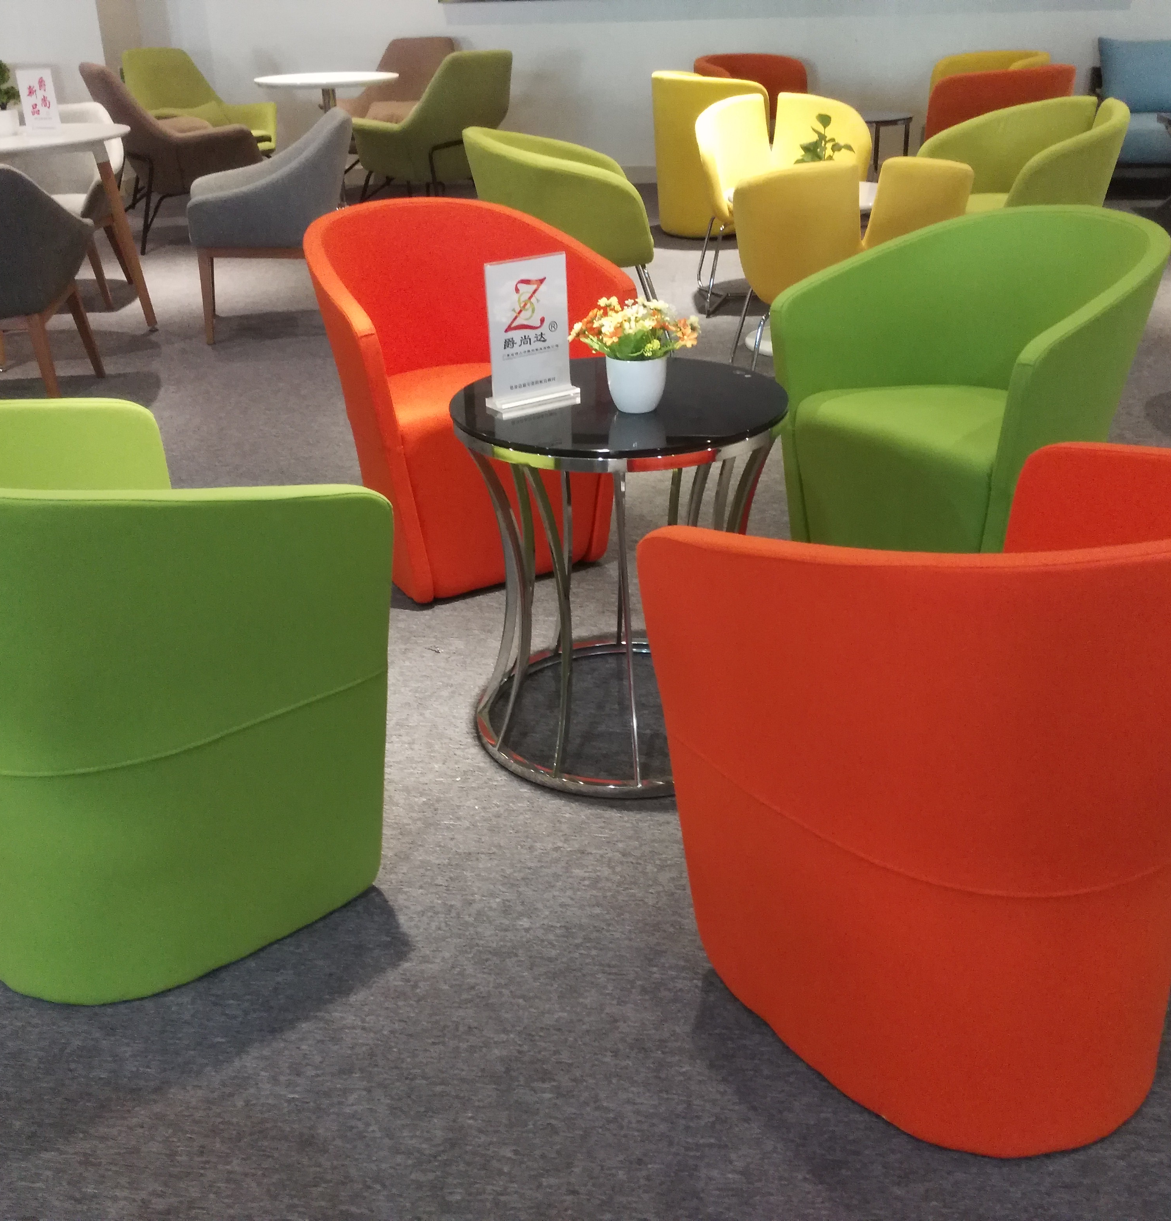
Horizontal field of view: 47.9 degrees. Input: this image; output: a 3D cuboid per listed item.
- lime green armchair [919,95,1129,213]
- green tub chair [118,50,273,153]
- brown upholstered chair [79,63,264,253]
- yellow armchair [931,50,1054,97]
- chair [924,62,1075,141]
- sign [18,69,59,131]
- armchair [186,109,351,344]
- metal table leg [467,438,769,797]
[{"bbox_3d":[1.690,-1.572,5.118,0.630,0.770,0.670,-13,28,-23],"label":"lime green armchair"},{"bbox_3d":[-2.382,-2.940,8.046,0.740,0.880,0.760,-24,33,-39],"label":"green tub chair"},{"bbox_3d":[-2.226,-2.478,7.112,0.740,0.900,0.730,-20,31,-34],"label":"brown upholstered chair"},{"bbox_3d":[2.304,-2.807,7.613,0.600,0.755,0.640,-24,33,-39],"label":"yellow armchair"},{"bbox_3d":[2.121,-2.351,6.739,0.660,0.770,0.610,-14,28,-24],"label":"chair"},{"bbox_3d":[-1.942,-1.805,4.683,0.118,0.215,0.050,-10,27,-17],"label":"sign"},{"bbox_3d":[-1.181,-1.499,5.126,0.610,0.775,0.620,-4,25,-5],"label":"armchair"},{"bbox_3d":[0.061,-0.062,2.205,0.517,0.557,0.517,-2,25,0],"label":"metal table leg"}]

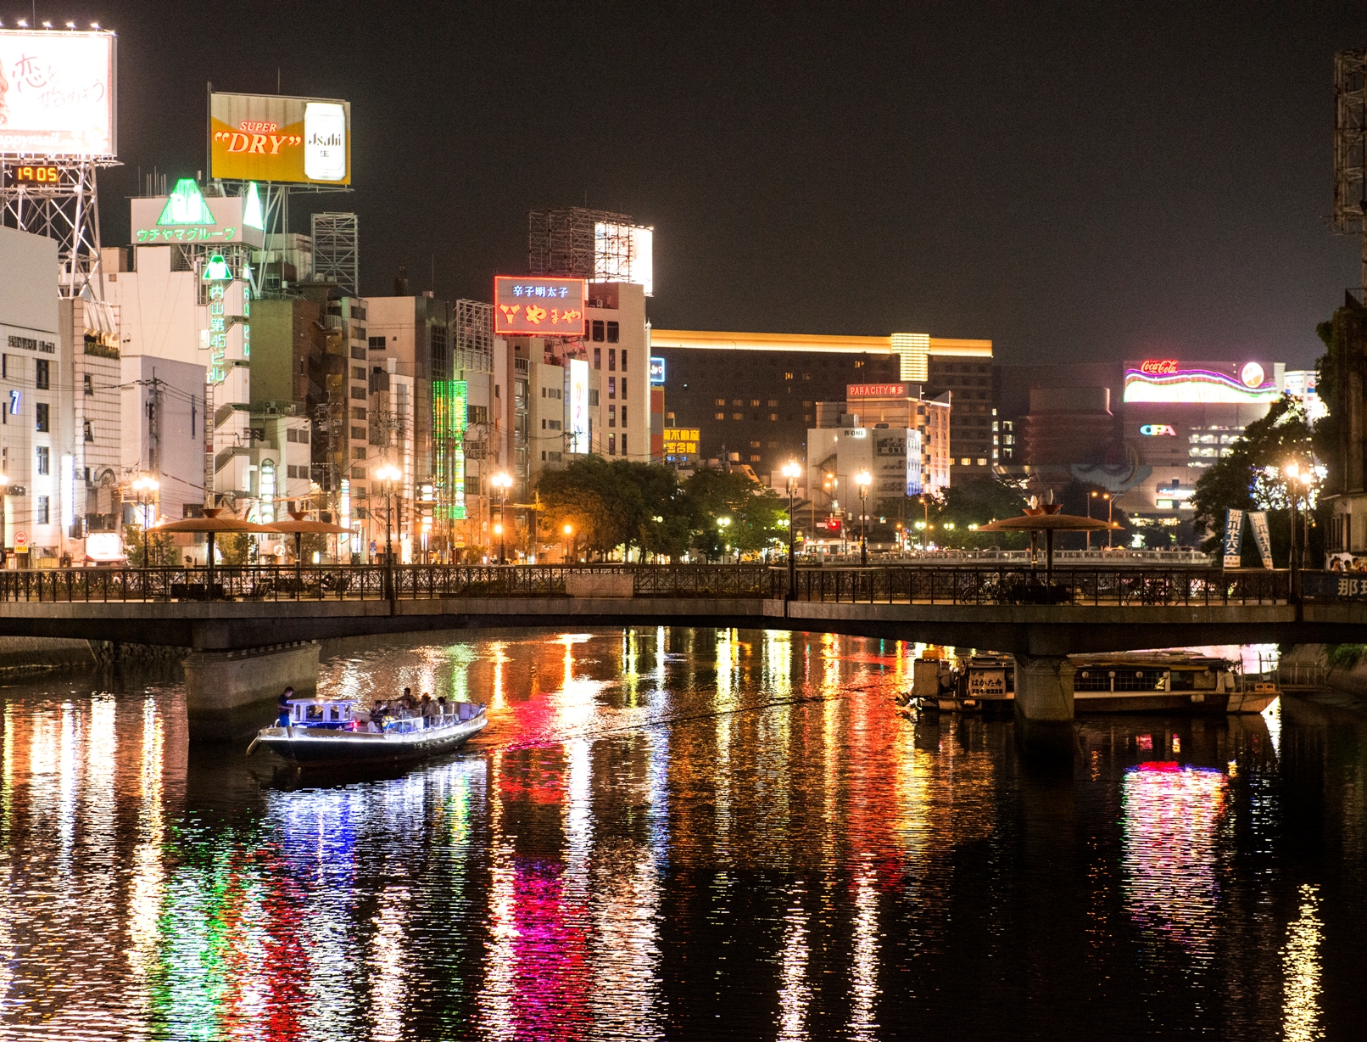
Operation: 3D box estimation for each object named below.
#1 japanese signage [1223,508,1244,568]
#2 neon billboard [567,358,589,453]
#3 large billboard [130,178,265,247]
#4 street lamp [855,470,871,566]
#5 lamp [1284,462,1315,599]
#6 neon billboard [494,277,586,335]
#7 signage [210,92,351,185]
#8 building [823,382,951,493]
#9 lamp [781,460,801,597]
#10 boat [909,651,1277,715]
[{"bbox_3d":[16.958,0.533,93.500,0.560,1.800,0.060,4,0,12],"label":"japanese signage"},{"bbox_3d":[-11.534,-12.619,337.000,0.600,10.500,5.200,0,-1,20],"label":"neon billboard"},{"bbox_3d":[-38.786,-24.337,242.461,9.300,5.100,5.200,0,0,11],"label":"large billboard"},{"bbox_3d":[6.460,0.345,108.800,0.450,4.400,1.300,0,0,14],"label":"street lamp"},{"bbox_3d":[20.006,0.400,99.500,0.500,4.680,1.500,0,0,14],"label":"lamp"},{"bbox_3d":[-14.806,-22.335,315.185,10.000,6.000,0.900,0,0,-23],"label":"neon billboard"},{"bbox_3d":[-33.936,-32.172,256.000,12.100,7.100,0.900,0,-1,-21],"label":"signage"},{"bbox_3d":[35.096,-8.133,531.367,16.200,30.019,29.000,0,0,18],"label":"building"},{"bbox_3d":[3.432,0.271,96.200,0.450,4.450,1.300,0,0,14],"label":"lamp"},{"bbox_3d":[15.118,5.984,112.000,13.400,2.350,3.000,0,0,7],"label":"boat"}]

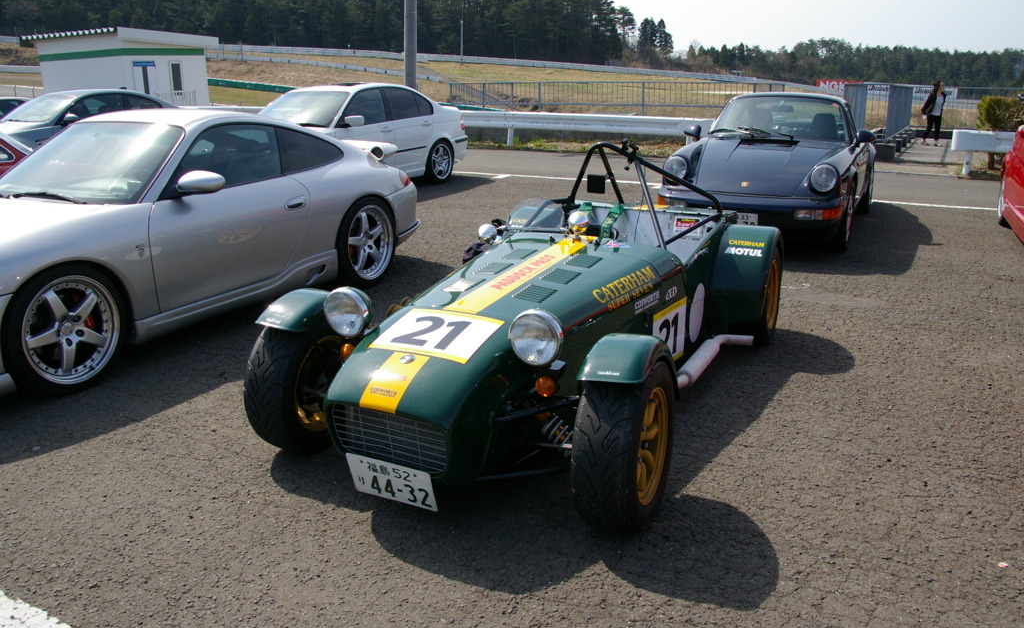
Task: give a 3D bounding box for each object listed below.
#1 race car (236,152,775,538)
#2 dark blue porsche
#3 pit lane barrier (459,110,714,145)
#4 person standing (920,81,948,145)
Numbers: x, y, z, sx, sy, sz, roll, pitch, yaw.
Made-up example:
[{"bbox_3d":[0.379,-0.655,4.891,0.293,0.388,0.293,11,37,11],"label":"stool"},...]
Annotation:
[{"bbox_3d":[0.295,-0.194,3.703,1.600,1.100,3.090,8,18,26],"label":"race car"},{"bbox_3d":[2.899,-1.641,8.169,1.680,1.320,4.250,9,19,28],"label":"dark blue porsche"},{"bbox_3d":[1.387,-4.017,16.871,6.320,0.750,0.200,9,19,27],"label":"pit lane barrier"},{"bbox_3d":[10.720,-5.113,19.445,0.500,1.610,0.480,-12,20,-35],"label":"person standing"}]

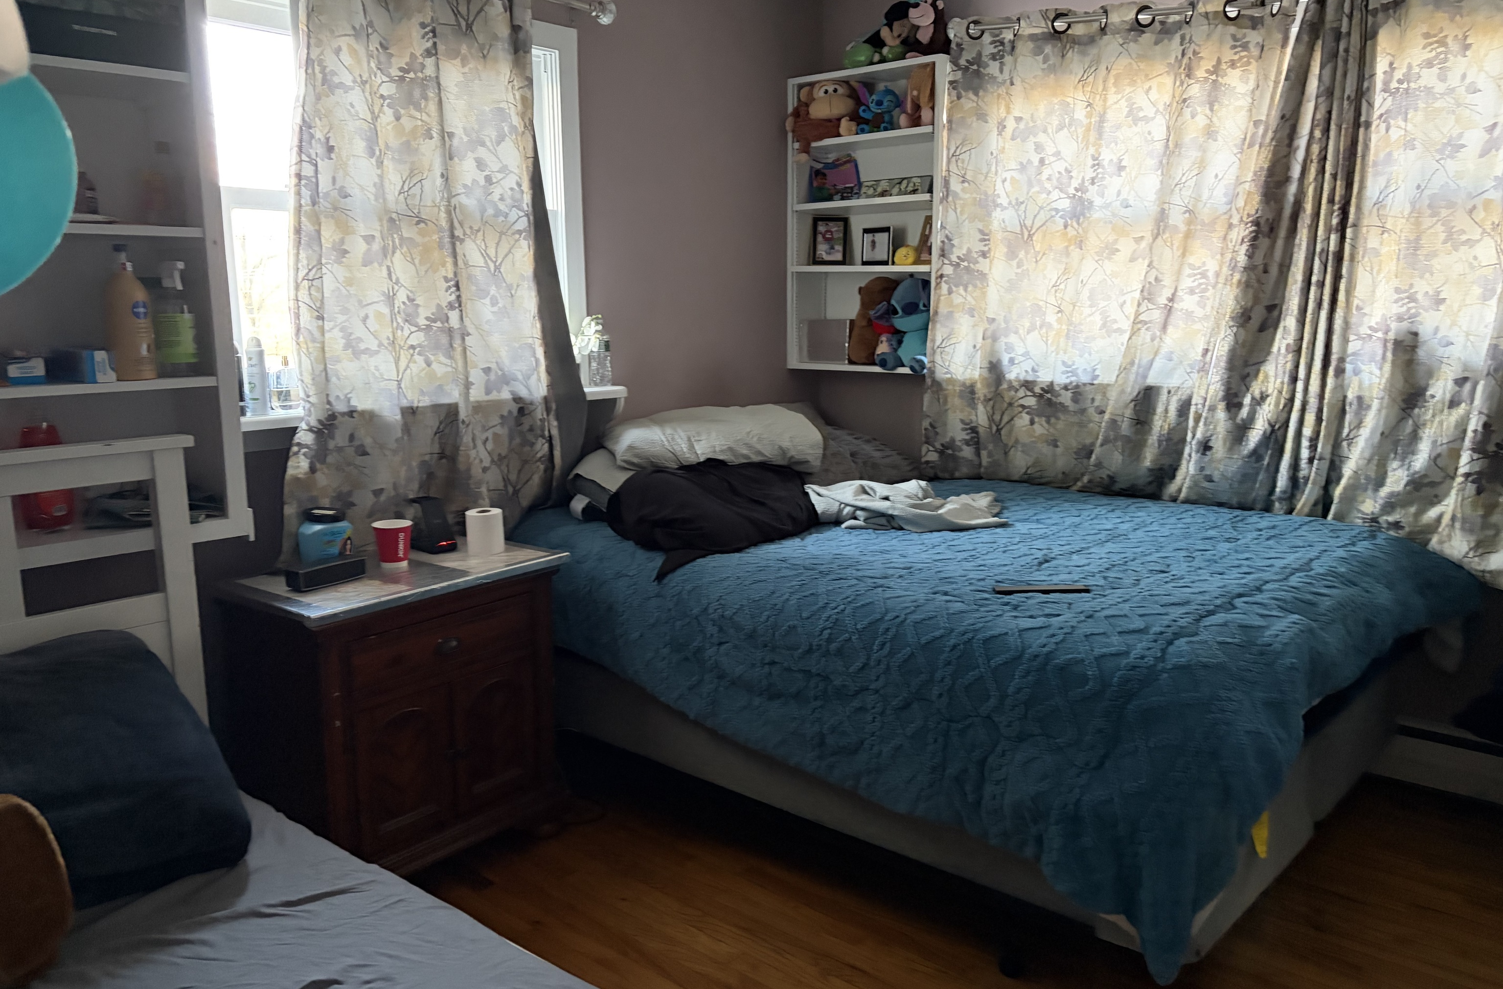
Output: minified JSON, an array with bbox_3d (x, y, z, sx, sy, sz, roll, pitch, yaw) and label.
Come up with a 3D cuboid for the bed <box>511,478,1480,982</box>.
[{"bbox_3d":[0.507,0.449,3.062,2.020,0.705,1.460,8,13,40],"label":"bed"}]

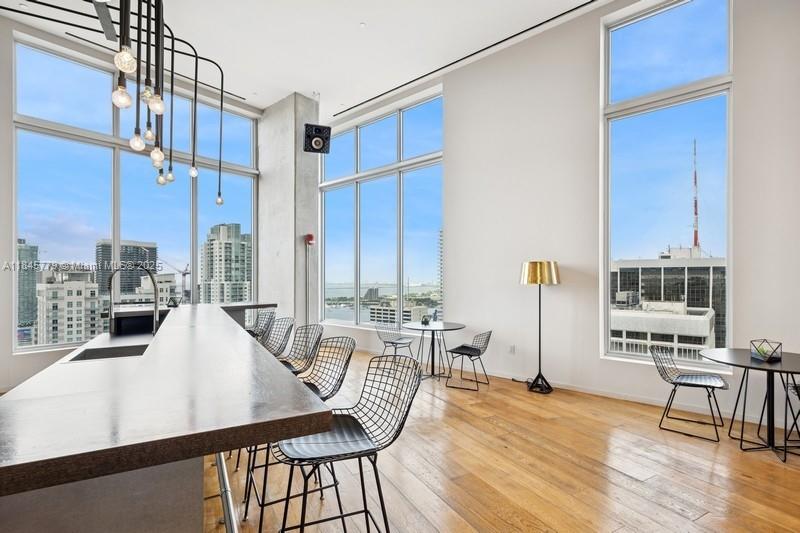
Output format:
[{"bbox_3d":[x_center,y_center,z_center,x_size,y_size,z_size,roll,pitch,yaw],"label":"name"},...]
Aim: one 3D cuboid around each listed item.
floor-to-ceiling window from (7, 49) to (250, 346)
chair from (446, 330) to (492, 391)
[{"bbox_3d":[-3.925,-0.882,5.898,0.160,4.070,3.269,-1,-2,43],"label":"floor-to-ceiling window"},{"bbox_3d":[0.945,1.212,4.767,0.570,0.760,0.540,-1,-1,33],"label":"chair"}]

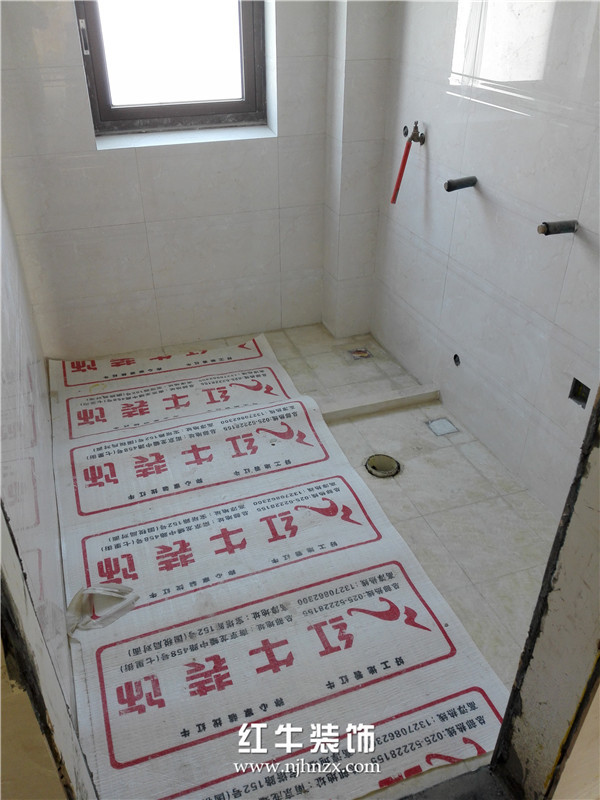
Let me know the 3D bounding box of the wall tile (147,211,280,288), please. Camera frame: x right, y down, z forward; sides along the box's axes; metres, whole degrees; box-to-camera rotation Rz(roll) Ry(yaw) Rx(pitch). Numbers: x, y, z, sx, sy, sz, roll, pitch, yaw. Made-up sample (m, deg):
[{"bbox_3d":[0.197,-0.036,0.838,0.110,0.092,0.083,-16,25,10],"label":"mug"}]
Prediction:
[{"bbox_3d":[-0.373,-0.683,2.908,0.597,0.300,0.012,-11,34,-16],"label":"wall tile"}]

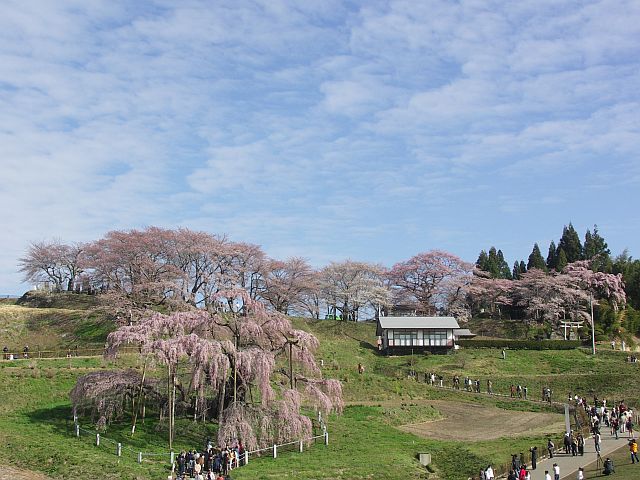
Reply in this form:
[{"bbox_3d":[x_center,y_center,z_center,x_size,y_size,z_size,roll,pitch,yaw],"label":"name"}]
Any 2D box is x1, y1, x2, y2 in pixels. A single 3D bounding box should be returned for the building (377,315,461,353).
[{"bbox_3d":[15.900,15.261,130.000,12.000,5.900,8.000,0,-5,0],"label":"building"}]

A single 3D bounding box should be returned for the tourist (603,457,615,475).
[{"bbox_3d":[20.178,15.815,56.800,0.800,1.150,0.700,-2,-5,25],"label":"tourist"}]

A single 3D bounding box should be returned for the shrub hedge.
[{"bbox_3d":[32.371,16.956,132.000,20.300,1.600,1.400,0,-5,5],"label":"shrub hedge"}]

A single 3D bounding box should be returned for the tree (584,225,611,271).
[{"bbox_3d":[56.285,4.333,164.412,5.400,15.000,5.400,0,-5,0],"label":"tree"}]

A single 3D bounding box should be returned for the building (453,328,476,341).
[{"bbox_3d":[24.519,16.574,139.000,4.200,3.000,3.800,0,-5,0],"label":"building"}]

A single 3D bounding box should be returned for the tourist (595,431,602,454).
[{"bbox_3d":[21.397,15.558,62.500,0.450,1.680,0.550,0,-5,-6],"label":"tourist"}]

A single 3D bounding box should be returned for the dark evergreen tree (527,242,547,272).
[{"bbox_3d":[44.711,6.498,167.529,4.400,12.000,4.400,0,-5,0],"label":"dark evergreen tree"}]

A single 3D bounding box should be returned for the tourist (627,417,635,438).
[{"bbox_3d":[25.191,15.212,66.000,0.500,1.630,0.450,0,-5,0],"label":"tourist"}]

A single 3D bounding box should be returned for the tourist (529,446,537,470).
[{"bbox_3d":[15.490,15.928,59.300,0.500,1.680,0.520,-3,-5,30],"label":"tourist"}]

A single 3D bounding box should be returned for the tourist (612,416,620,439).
[{"bbox_3d":[24.055,15.293,66.000,0.500,1.650,0.450,0,-5,-6],"label":"tourist"}]

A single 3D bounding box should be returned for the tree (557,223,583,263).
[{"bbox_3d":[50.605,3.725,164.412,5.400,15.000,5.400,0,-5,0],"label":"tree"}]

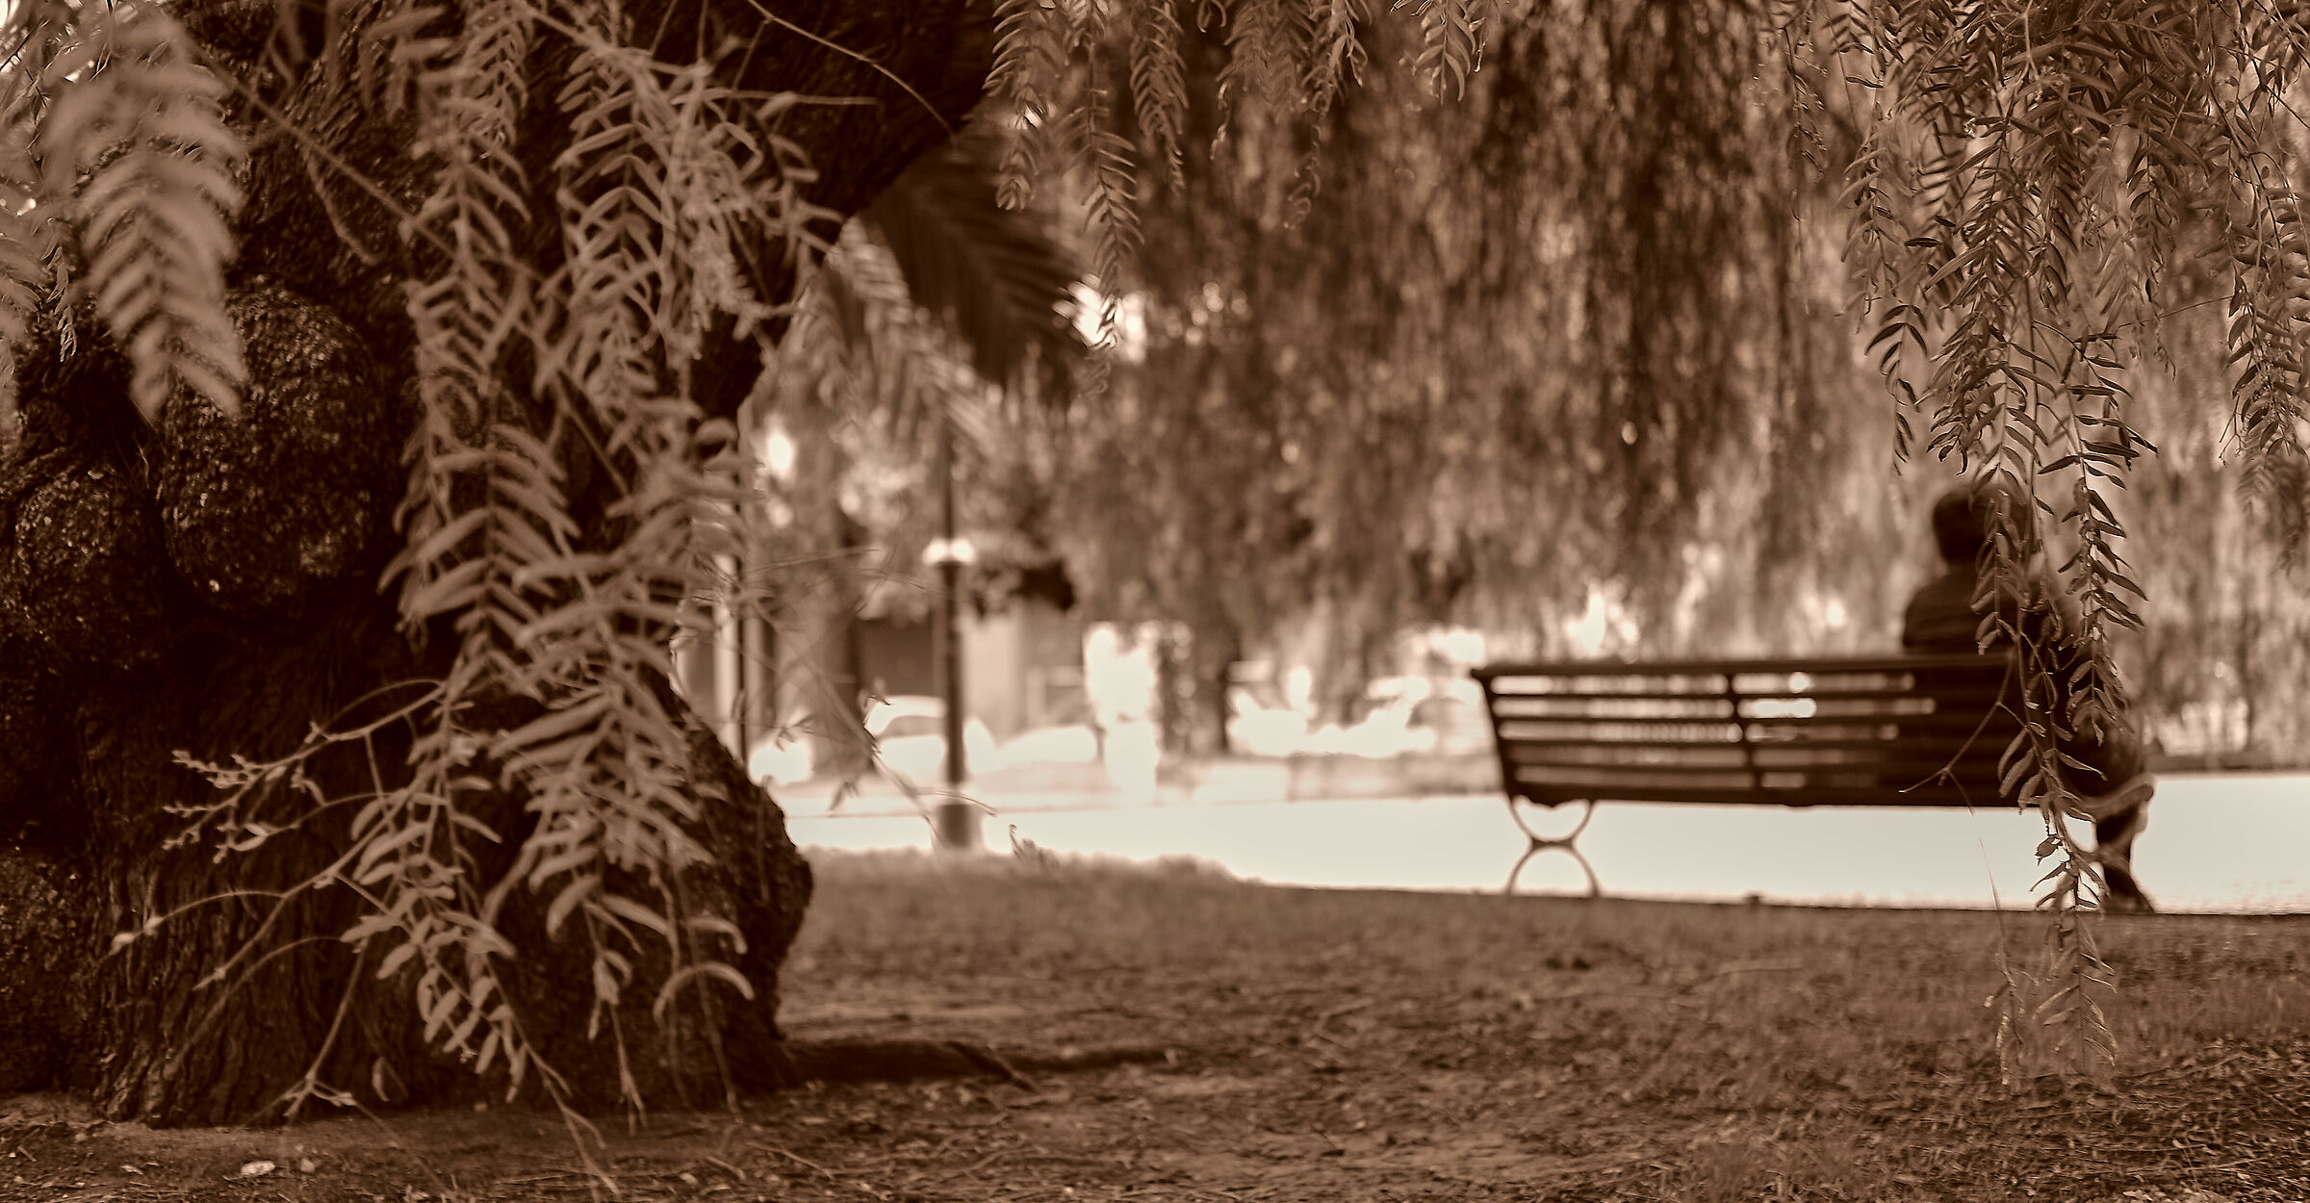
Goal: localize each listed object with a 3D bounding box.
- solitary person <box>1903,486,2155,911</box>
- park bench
[{"bbox_3d":[2.725,0.316,10.586,0.800,1.300,0.520,2,-3,-41],"label":"solitary person"},{"bbox_3d":[2.107,0.593,11.137,0.689,0.790,2.292,2,-3,-41],"label":"park bench"}]

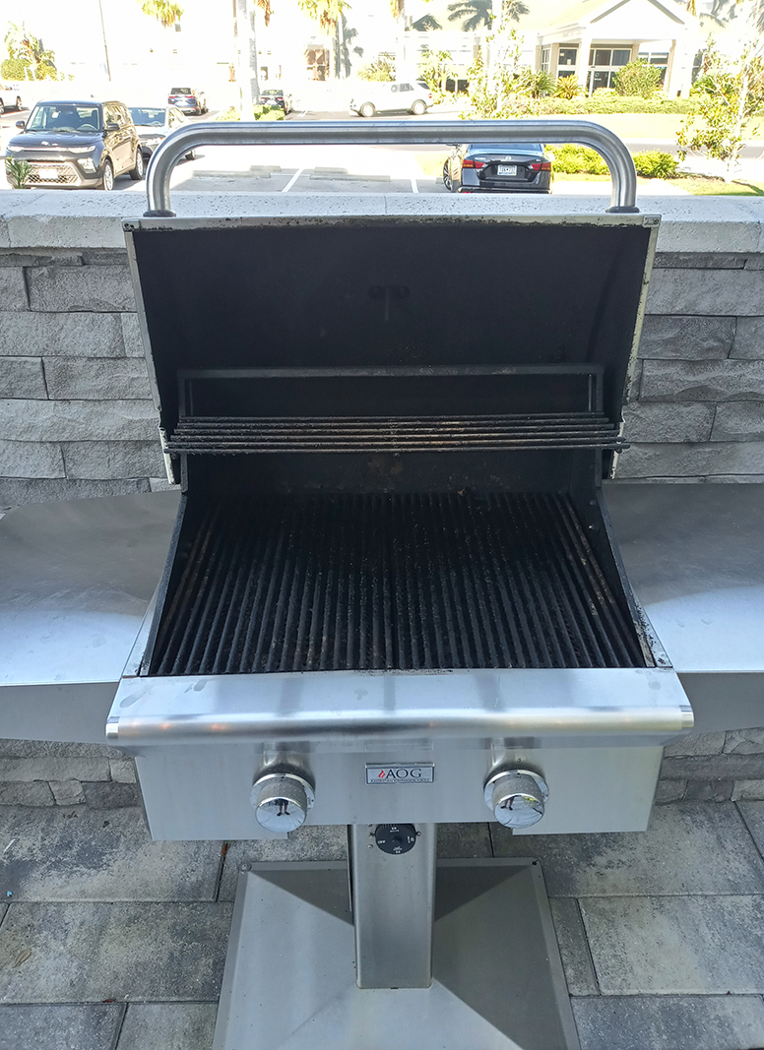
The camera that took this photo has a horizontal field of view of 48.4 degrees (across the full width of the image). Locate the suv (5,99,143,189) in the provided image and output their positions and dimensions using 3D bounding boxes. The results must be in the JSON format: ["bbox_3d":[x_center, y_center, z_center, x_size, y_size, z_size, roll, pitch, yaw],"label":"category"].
[{"bbox_3d":[-6.320,-7.940,17.680,1.800,1.600,4.200,0,28,-2],"label":"suv"}]

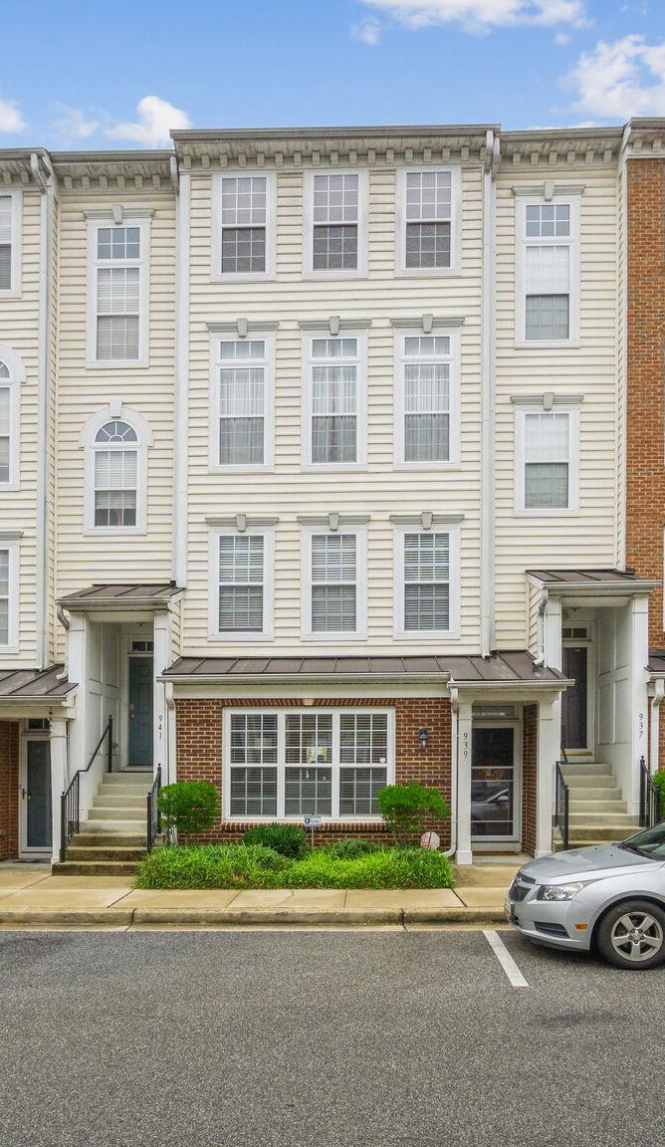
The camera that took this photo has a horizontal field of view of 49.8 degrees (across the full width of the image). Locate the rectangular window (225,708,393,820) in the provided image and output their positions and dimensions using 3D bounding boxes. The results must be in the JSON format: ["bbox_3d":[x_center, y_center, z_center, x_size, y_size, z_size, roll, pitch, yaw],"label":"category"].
[{"bbox_3d":[-0.352,2.989,11.200,2.678,1.775,0.140,0,0,1],"label":"rectangular window"}]

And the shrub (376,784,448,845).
[{"bbox_3d":[1.171,3.545,10.500,0.980,0.940,0.900,0,-1,2],"label":"shrub"}]

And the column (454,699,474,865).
[{"bbox_3d":[1.998,3.146,10.820,0.284,2.517,0.270,0,0,1],"label":"column"}]

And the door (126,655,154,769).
[{"bbox_3d":[-3.230,2.510,13.000,0.930,2.060,0.090,0,-4,2],"label":"door"}]

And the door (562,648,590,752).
[{"bbox_3d":[4.431,2.390,13.700,0.925,2.005,0.080,0,0,1],"label":"door"}]

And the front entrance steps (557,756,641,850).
[{"bbox_3d":[4.259,3.753,11.500,1.350,1.150,1.800,0,-1,2],"label":"front entrance steps"}]

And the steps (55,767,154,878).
[{"bbox_3d":[-3.330,3.880,11.250,1.500,1.200,1.900,0,-4,2],"label":"steps"}]

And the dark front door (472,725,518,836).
[{"bbox_3d":[2.700,3.541,12.100,0.880,1.980,0.100,0,-1,2],"label":"dark front door"}]

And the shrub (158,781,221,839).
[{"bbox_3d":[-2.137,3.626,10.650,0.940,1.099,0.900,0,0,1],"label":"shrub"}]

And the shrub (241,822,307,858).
[{"bbox_3d":[-0.860,3.930,10.400,0.930,0.600,0.800,0,-4,2],"label":"shrub"}]

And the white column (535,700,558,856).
[{"bbox_3d":[3.100,3.040,10.450,0.250,2.380,0.250,0,-4,2],"label":"white column"}]

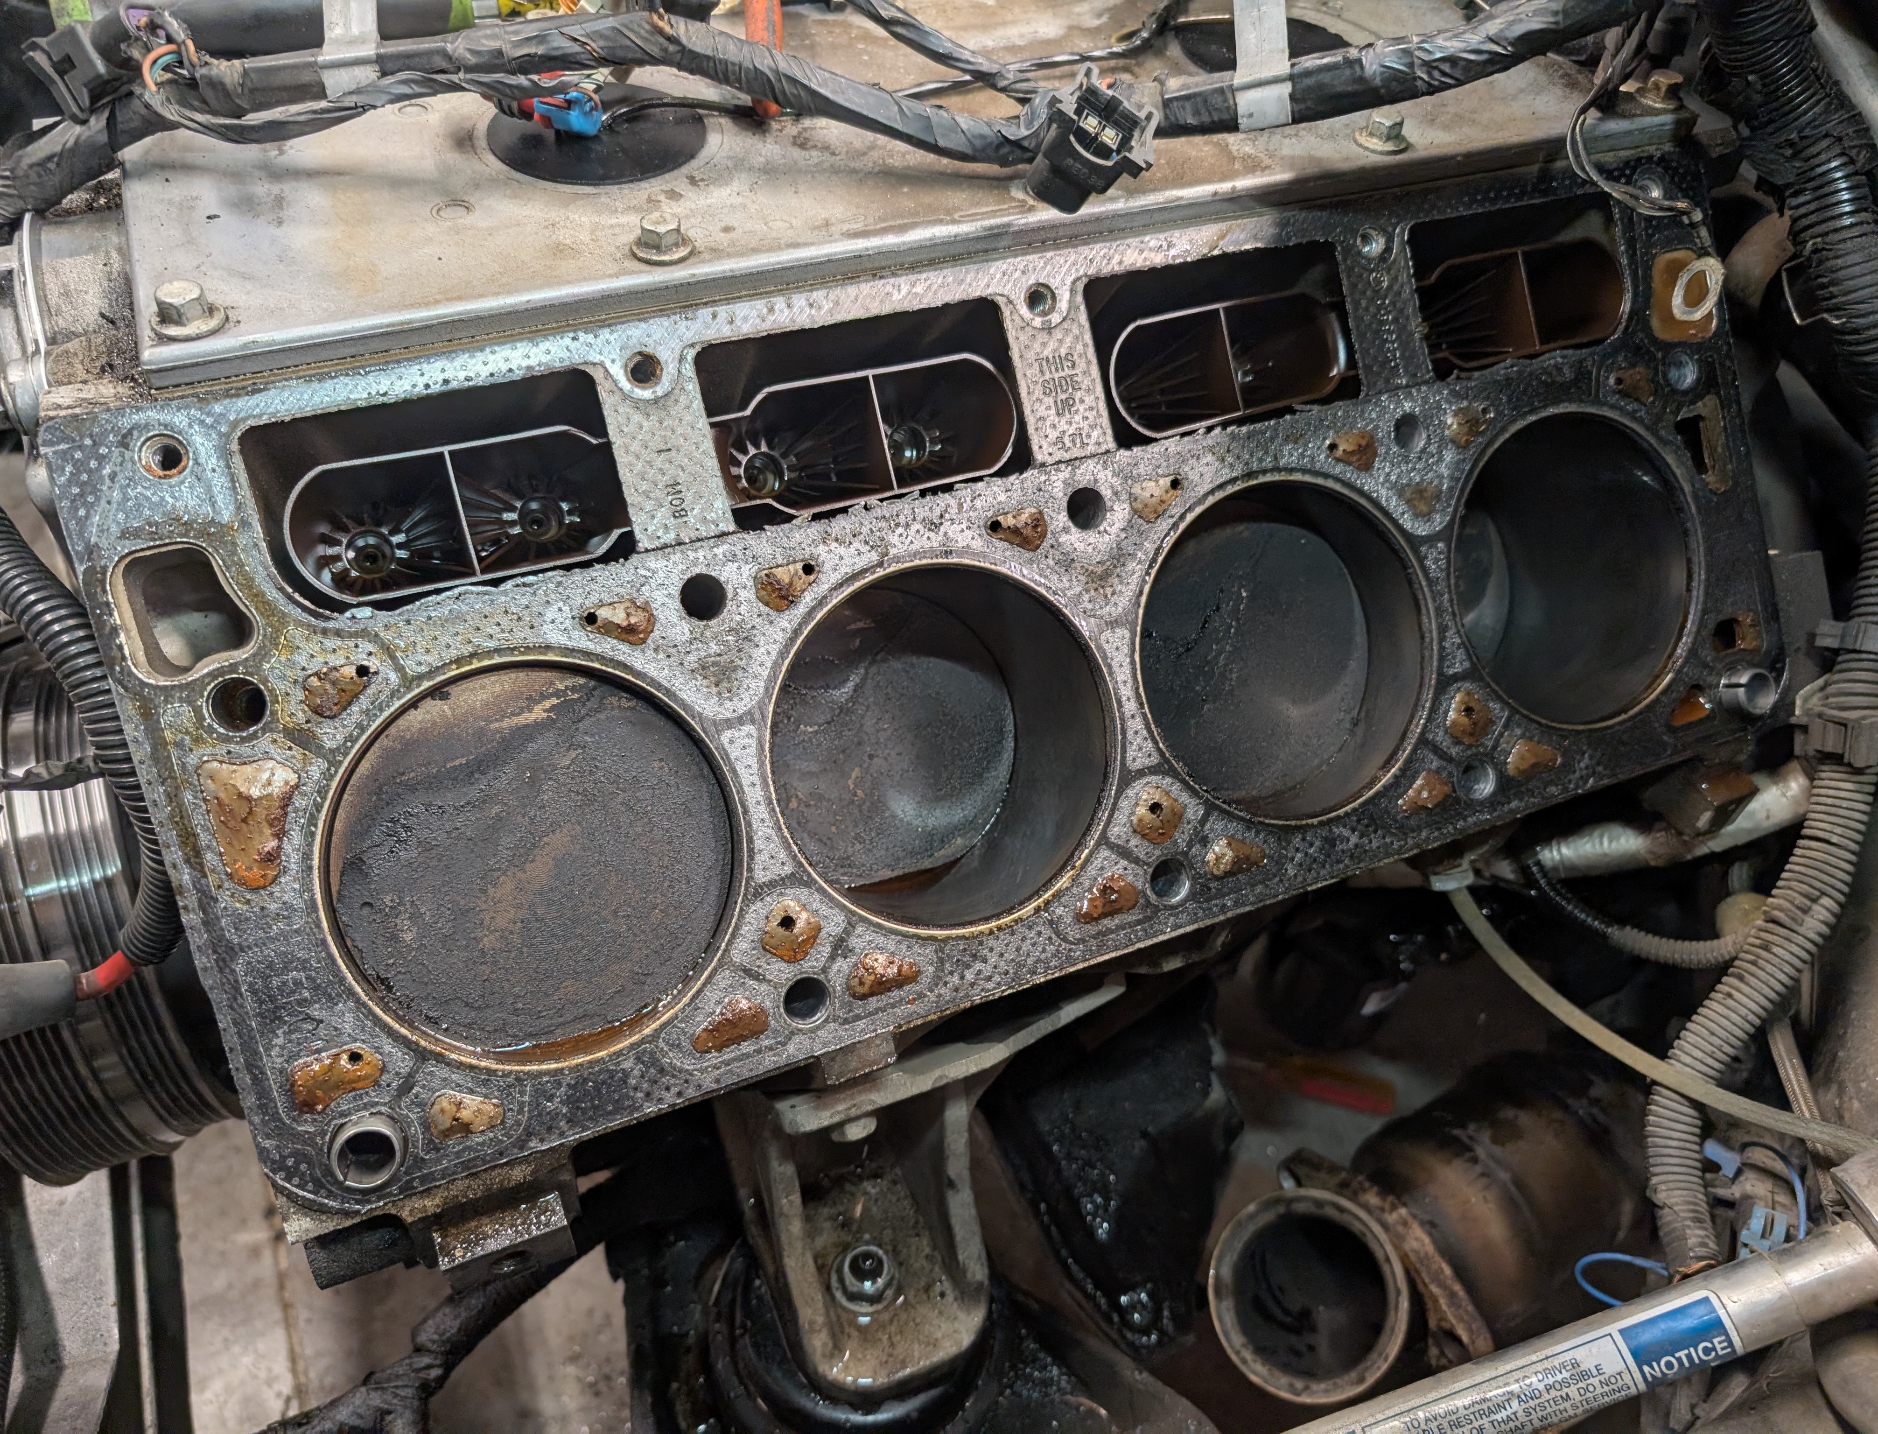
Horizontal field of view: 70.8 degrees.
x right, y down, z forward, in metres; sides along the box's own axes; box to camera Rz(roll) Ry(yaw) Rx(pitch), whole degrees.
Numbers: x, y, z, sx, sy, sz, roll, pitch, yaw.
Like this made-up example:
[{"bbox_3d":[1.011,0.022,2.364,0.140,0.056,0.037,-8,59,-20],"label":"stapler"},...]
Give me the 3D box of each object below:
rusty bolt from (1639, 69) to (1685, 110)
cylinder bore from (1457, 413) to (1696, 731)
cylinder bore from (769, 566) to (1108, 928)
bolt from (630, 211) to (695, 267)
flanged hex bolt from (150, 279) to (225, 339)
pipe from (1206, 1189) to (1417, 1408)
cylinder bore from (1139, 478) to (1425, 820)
[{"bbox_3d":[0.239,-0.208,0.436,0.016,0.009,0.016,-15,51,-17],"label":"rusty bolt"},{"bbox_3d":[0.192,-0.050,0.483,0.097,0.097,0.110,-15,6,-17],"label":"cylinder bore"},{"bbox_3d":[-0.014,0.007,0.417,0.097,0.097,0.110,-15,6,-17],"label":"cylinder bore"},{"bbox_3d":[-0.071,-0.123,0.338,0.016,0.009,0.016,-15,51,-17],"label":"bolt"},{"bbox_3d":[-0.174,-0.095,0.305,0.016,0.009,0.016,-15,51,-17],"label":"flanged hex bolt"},{"bbox_3d":[0.153,0.229,0.518,0.075,0.065,0.075,-16,55,23],"label":"pipe"},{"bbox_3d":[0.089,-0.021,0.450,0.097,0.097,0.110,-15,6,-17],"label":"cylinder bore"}]

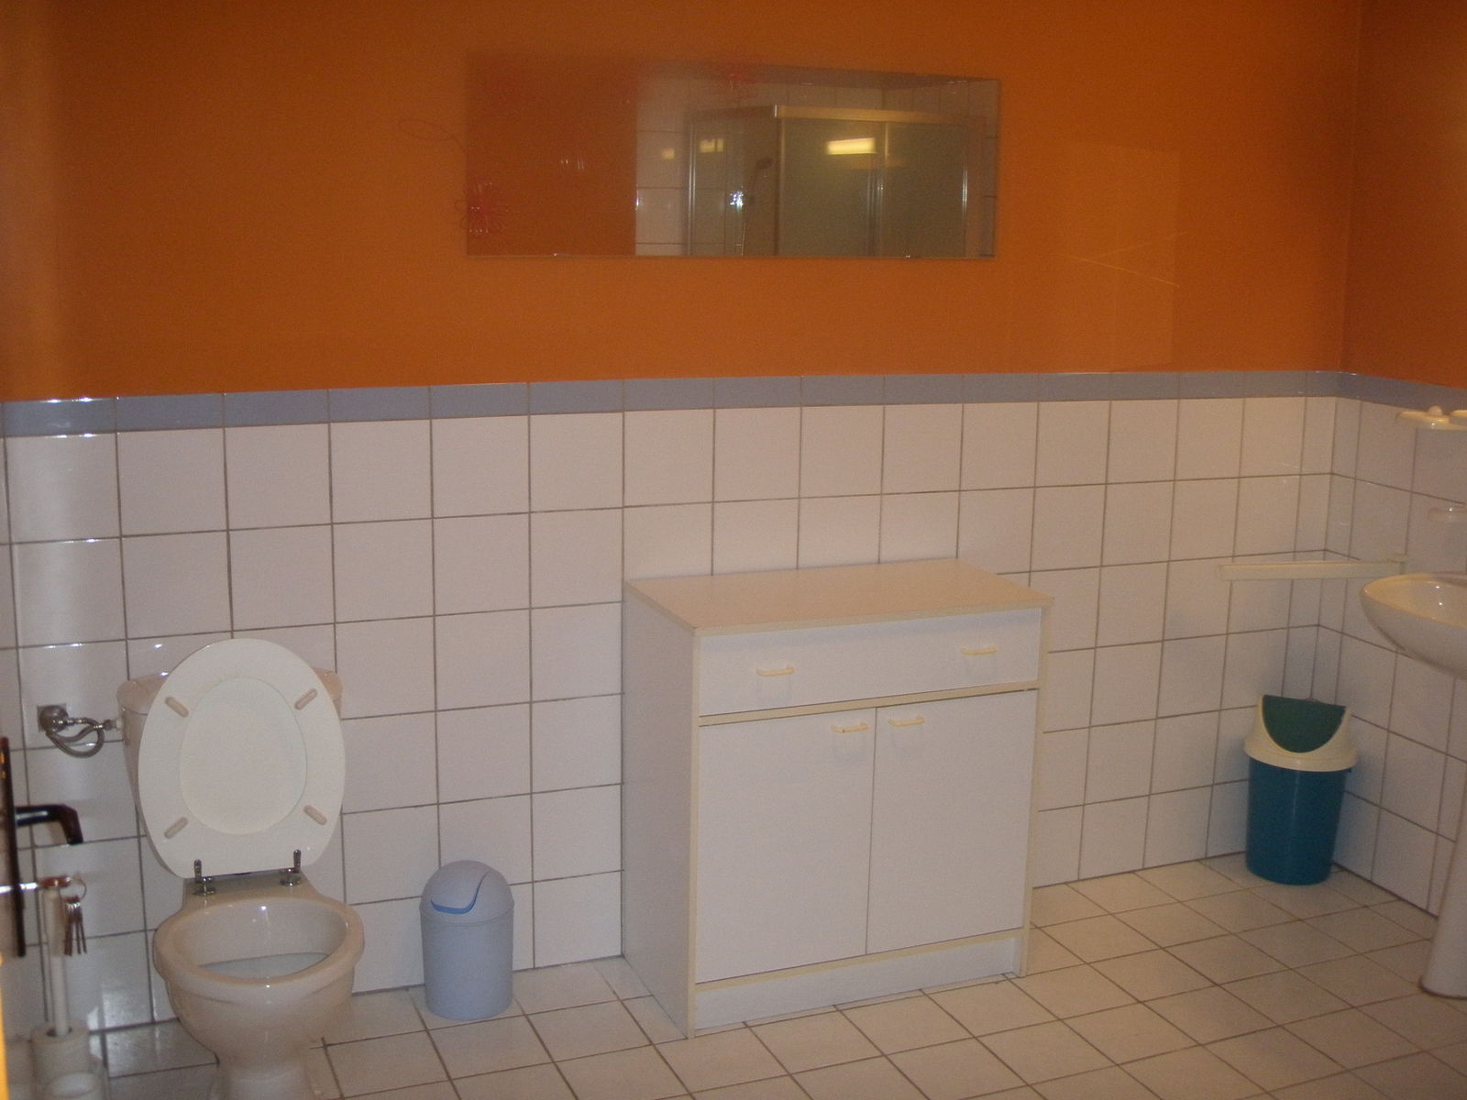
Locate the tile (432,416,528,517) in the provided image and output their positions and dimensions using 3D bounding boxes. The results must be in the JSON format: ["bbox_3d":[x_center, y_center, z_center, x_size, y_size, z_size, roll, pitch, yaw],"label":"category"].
[{"bbox_3d":[-0.506,-0.166,3.227,0.199,0.199,0.010,-4,12,-22],"label":"tile"}]

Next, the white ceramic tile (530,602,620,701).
[{"bbox_3d":[-0.330,0.216,3.384,0.198,0.198,0.010,-4,13,-22],"label":"white ceramic tile"}]

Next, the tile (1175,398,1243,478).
[{"bbox_3d":[1.156,-0.269,3.913,0.199,0.199,0.010,-4,12,-22],"label":"tile"}]

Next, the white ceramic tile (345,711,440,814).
[{"bbox_3d":[-0.701,0.433,3.283,0.199,0.199,0.010,-4,12,-22],"label":"white ceramic tile"}]

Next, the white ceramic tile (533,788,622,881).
[{"bbox_3d":[-0.336,0.607,3.471,0.199,0.199,0.010,-4,12,-22],"label":"white ceramic tile"}]

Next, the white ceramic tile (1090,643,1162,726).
[{"bbox_3d":[0.963,0.327,3.945,0.198,0.198,0.010,-4,12,-22],"label":"white ceramic tile"}]

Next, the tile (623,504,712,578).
[{"bbox_3d":[-0.140,0.007,3.417,0.198,0.198,0.010,-4,13,-22],"label":"tile"}]

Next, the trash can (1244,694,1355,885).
[{"bbox_3d":[1.414,0.589,4.043,0.272,0.460,0.272,7,13,29],"label":"trash can"}]

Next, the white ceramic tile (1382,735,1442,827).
[{"bbox_3d":[1.641,0.555,3.874,0.010,0.199,0.199,-4,12,-22],"label":"white ceramic tile"}]

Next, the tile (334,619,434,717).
[{"bbox_3d":[-0.697,0.238,3.236,0.198,0.198,0.010,-4,13,-22],"label":"tile"}]

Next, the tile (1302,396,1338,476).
[{"bbox_3d":[1.466,-0.286,4.029,0.100,0.200,0.010,-4,12,-22],"label":"tile"}]

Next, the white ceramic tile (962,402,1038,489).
[{"bbox_3d":[0.606,-0.236,3.672,0.198,0.198,0.010,-4,13,-22],"label":"white ceramic tile"}]

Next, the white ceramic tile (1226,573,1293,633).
[{"bbox_3d":[1.327,0.109,4.051,0.200,0.200,0.010,-4,12,-22],"label":"white ceramic tile"}]

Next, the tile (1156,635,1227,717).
[{"bbox_3d":[1.143,0.315,4.021,0.198,0.198,0.010,-4,12,-22],"label":"tile"}]

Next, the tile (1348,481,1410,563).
[{"bbox_3d":[1.574,-0.059,3.916,0.010,0.200,0.200,-3,12,-21],"label":"tile"}]

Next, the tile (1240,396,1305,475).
[{"bbox_3d":[1.336,-0.280,3.991,0.199,0.199,0.010,-4,12,-22],"label":"tile"}]

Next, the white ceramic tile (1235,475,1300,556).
[{"bbox_3d":[1.330,-0.086,4.019,0.198,0.198,0.010,-4,12,-22],"label":"white ceramic tile"}]

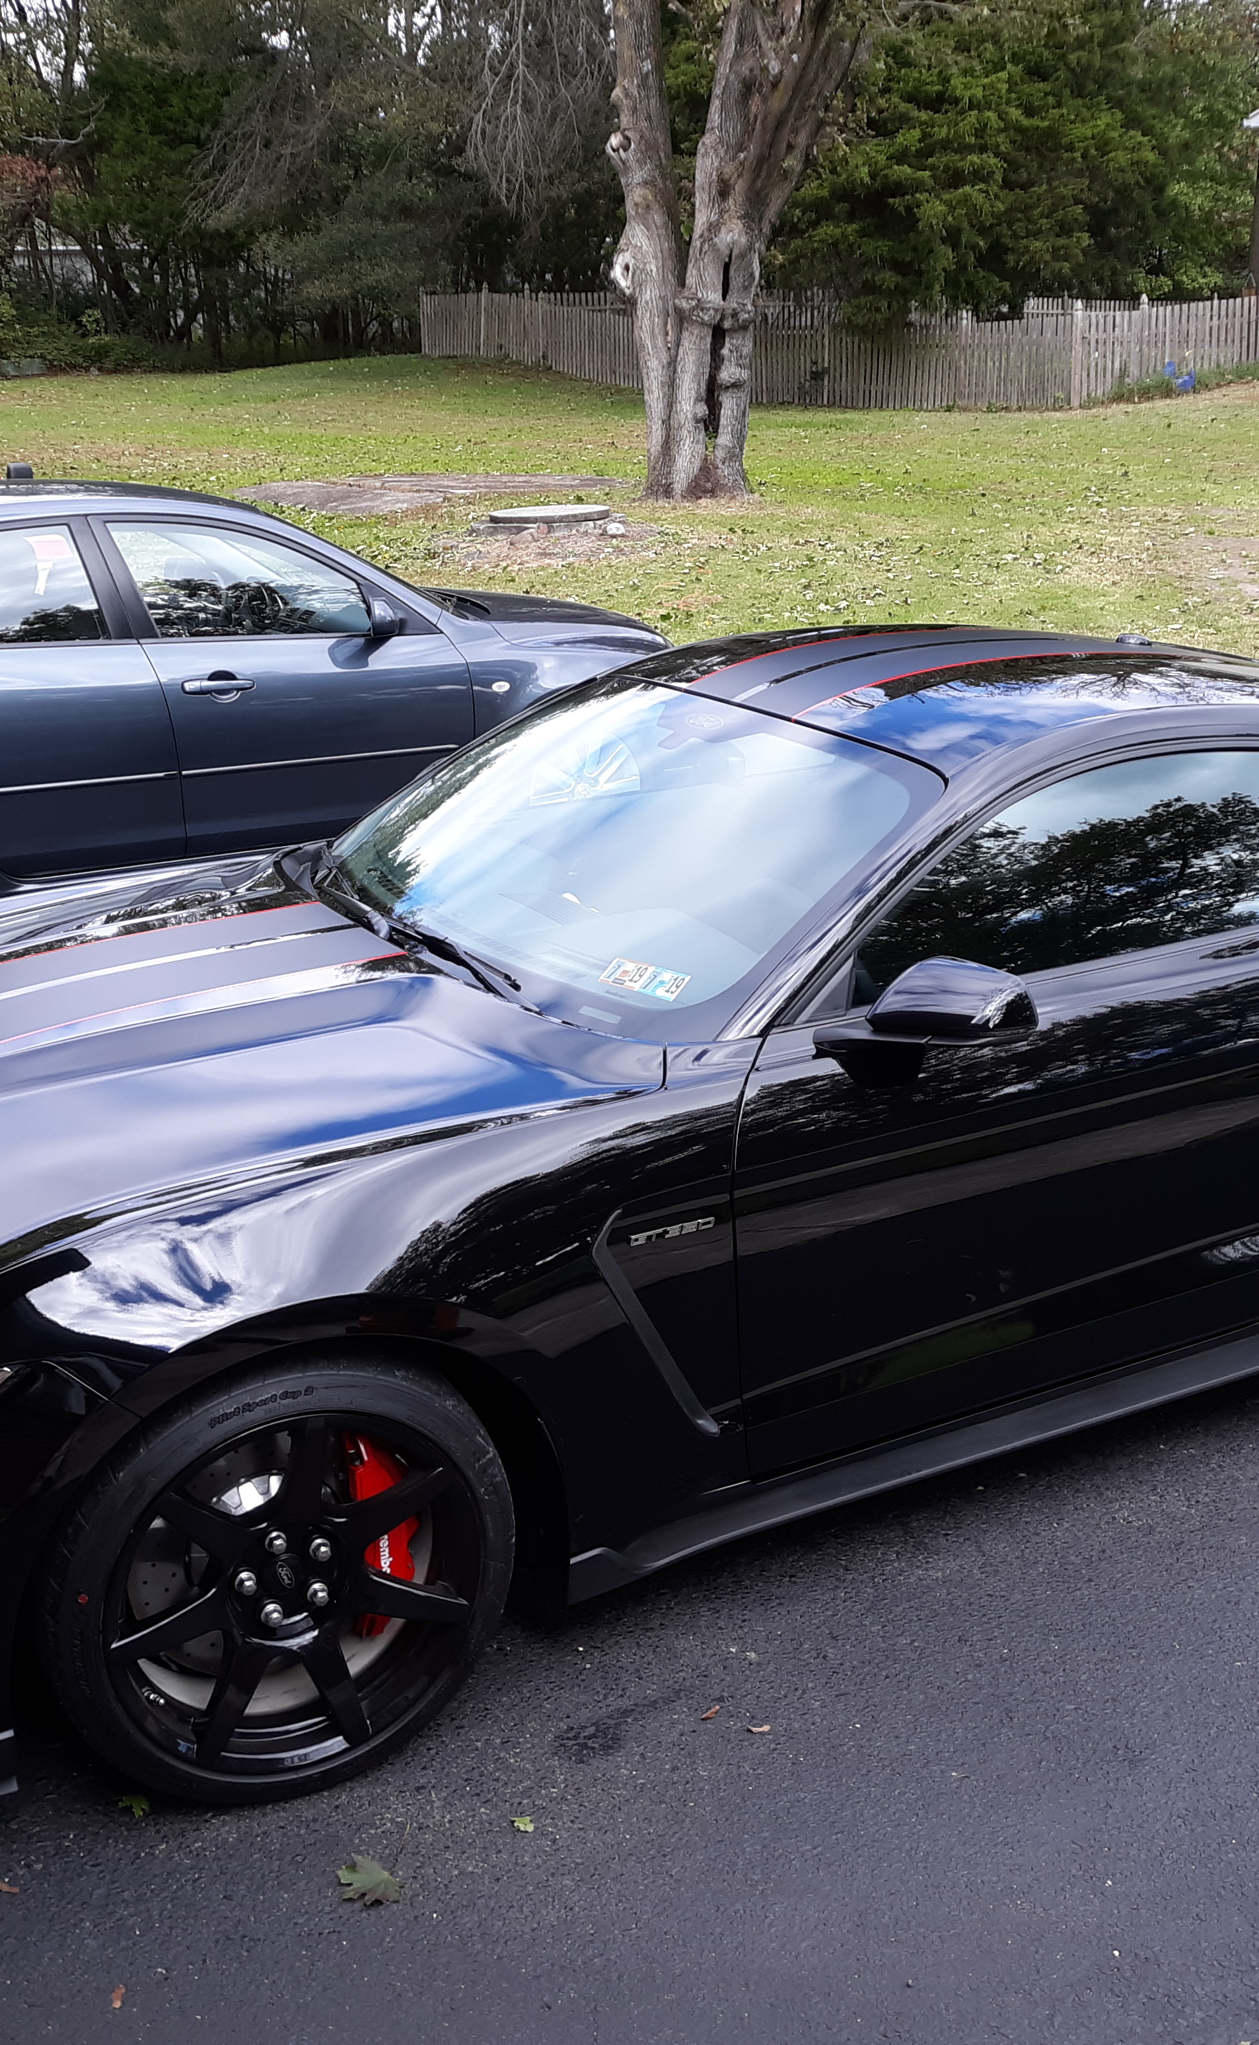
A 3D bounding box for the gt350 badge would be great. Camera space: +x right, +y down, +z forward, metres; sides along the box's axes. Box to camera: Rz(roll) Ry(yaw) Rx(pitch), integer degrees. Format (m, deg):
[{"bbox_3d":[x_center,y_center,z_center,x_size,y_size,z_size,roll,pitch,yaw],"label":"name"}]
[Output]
[{"bbox_3d":[0.062,0.295,3.112,0.145,0.020,0.008,-10,19,-28],"label":"gt350 badge"}]

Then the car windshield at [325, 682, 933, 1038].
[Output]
[{"bbox_3d":[-0.050,-0.350,3.951,0.770,0.110,1.500,-37,29,-17],"label":"car windshield"}]

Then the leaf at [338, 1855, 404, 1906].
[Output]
[{"bbox_3d":[-0.333,1.104,2.834,0.090,0.020,0.085,-1,16,0],"label":"leaf"}]

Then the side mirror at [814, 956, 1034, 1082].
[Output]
[{"bbox_3d":[0.438,-0.002,3.251,0.180,0.150,0.260,-10,19,-28],"label":"side mirror"}]

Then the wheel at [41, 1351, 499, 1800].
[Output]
[{"bbox_3d":[-0.500,0.717,3.022,0.668,0.668,0.305,-10,19,-28],"label":"wheel"}]

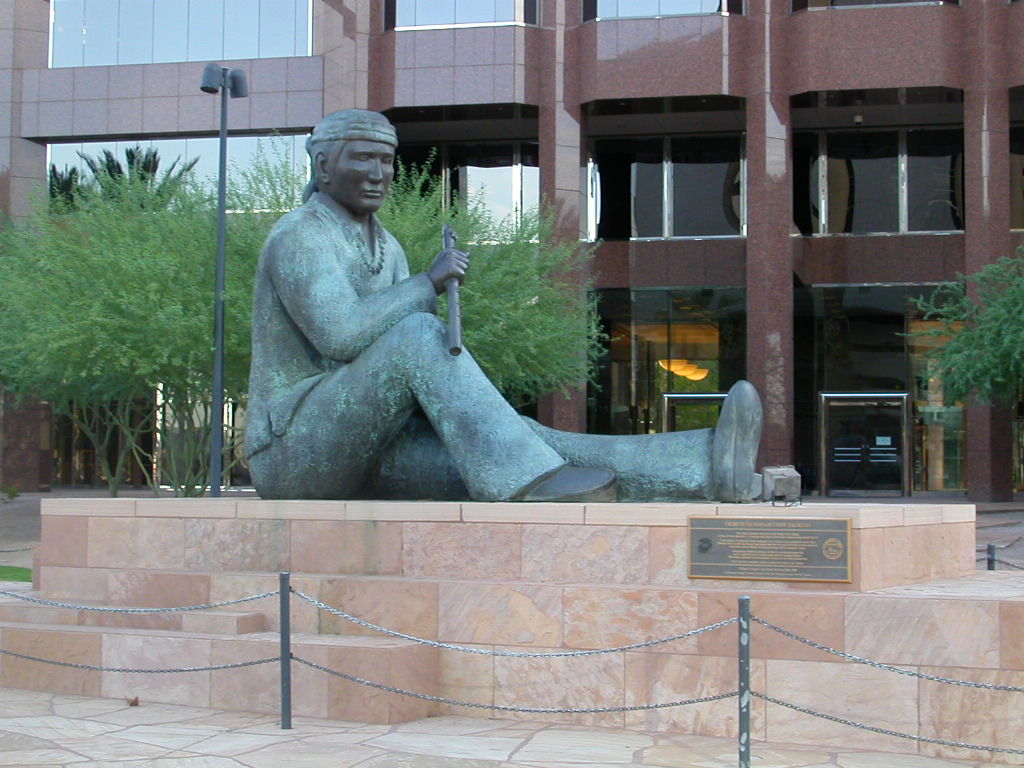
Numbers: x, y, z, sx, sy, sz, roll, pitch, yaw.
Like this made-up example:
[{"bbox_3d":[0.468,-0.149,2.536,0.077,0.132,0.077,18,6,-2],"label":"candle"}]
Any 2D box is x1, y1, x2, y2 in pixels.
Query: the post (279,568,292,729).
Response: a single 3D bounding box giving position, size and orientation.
[{"bbox_3d":[-1.481,1.750,12.442,0.061,1.020,0.061,0,-3,0],"label":"post"}]

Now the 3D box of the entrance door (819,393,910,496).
[{"bbox_3d":[8.373,1.435,44.950,2.139,2.471,0.200,0,-3,13],"label":"entrance door"}]

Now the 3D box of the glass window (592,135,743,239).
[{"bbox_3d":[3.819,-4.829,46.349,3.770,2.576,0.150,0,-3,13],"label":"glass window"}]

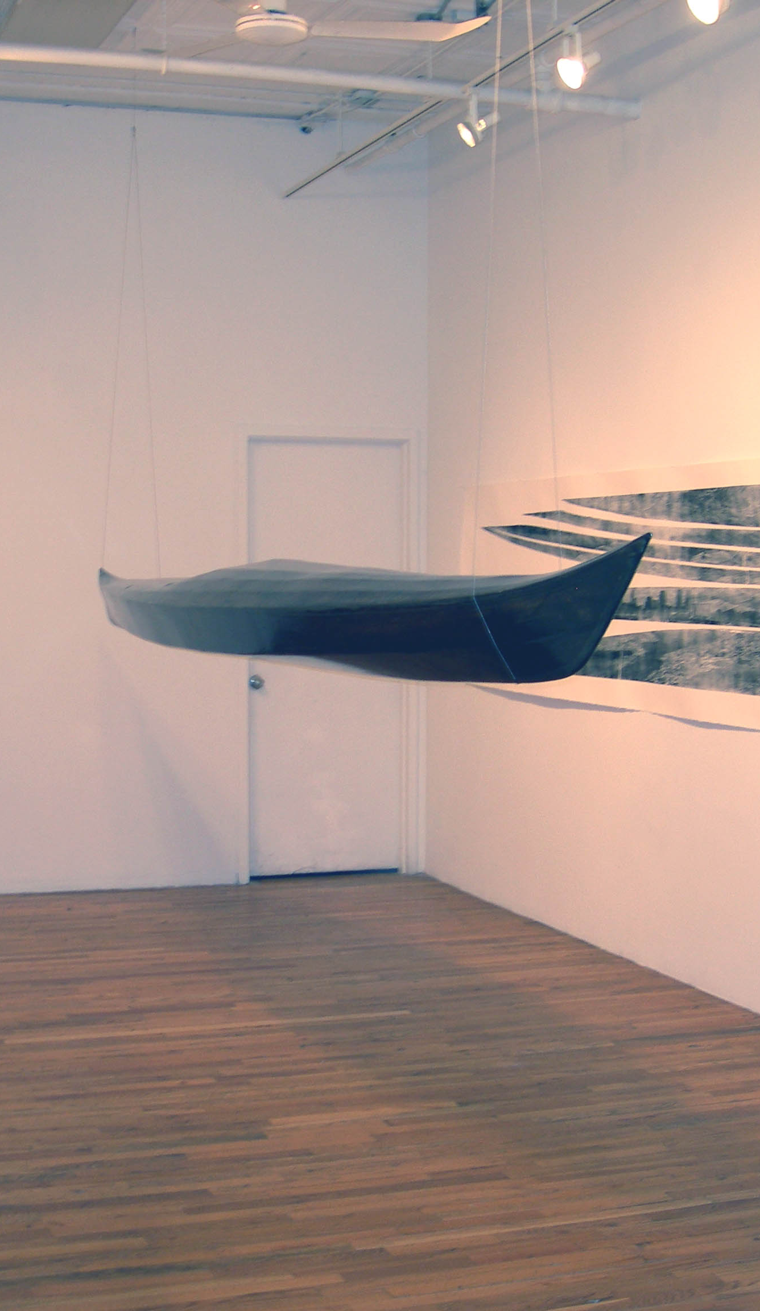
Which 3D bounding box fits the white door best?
[{"bbox_3d":[-0.246,0.010,8.986,0.771,2.032,0.050,-1,3,-20],"label":"white door"}]

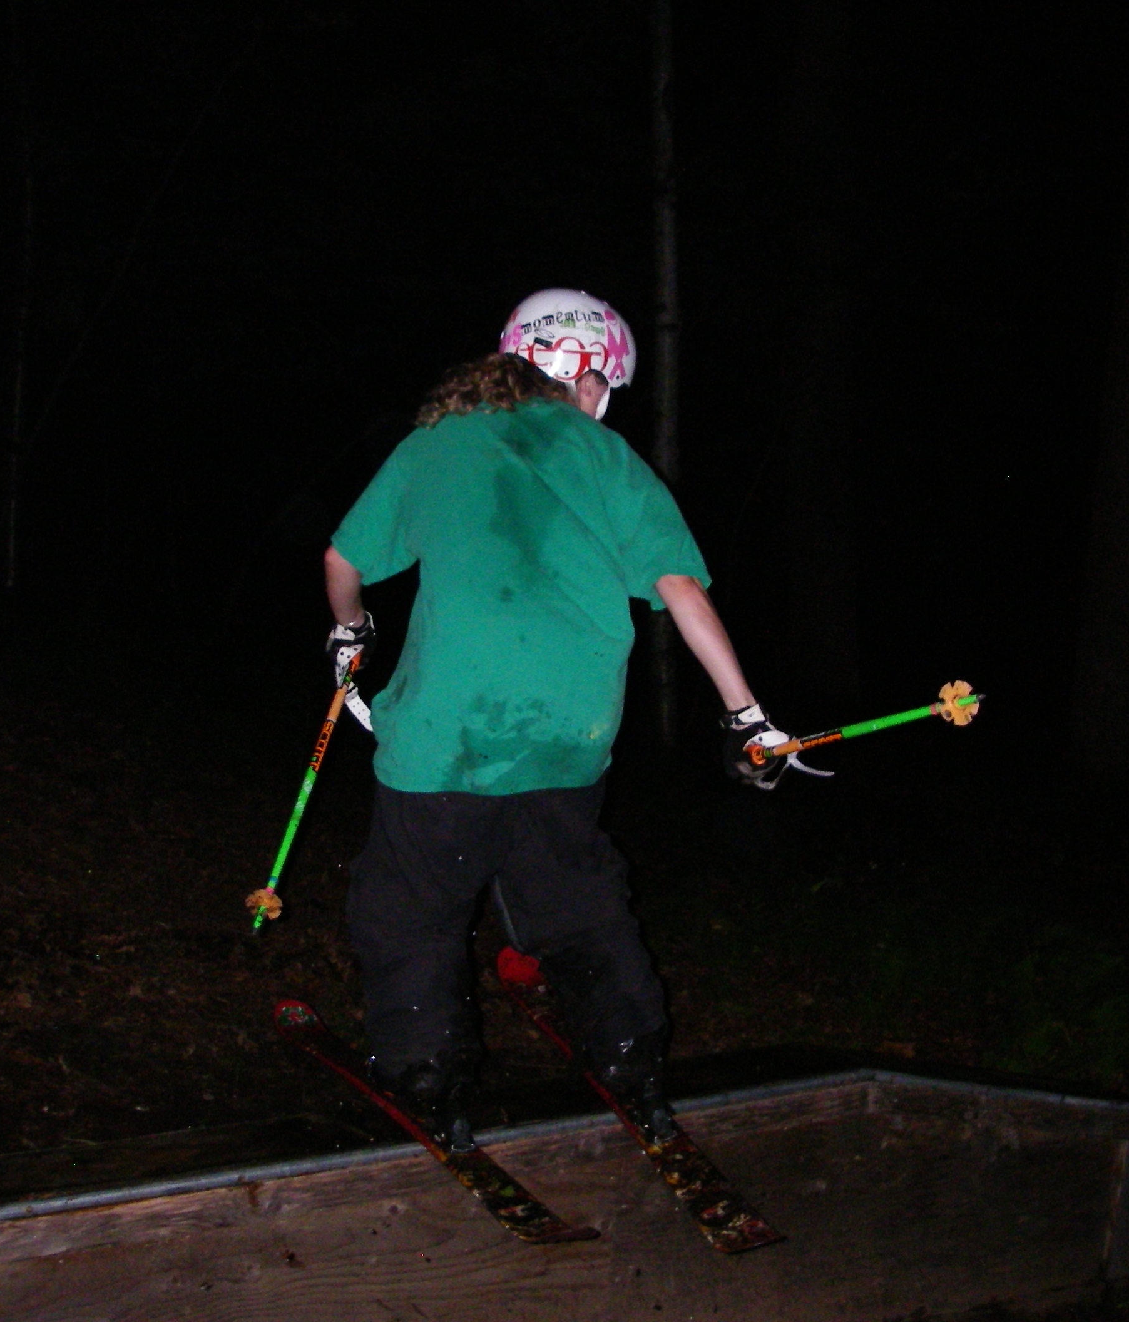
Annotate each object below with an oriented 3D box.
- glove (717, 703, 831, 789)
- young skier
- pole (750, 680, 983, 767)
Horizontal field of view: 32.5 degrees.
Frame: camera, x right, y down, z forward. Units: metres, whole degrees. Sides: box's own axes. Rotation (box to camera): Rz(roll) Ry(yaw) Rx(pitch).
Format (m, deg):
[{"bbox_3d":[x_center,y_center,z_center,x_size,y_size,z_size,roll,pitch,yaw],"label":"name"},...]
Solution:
[{"bbox_3d":[0.376,0.157,3.520,0.185,0.155,0.130,-8,6,7],"label":"glove"},{"bbox_3d":[0.000,0.110,3.650,0.880,1.600,0.620,-1,6,-5],"label":"young skier"},{"bbox_3d":[0.443,0.121,3.130,0.070,0.070,1.050,-2,-7,-14],"label":"pole"}]

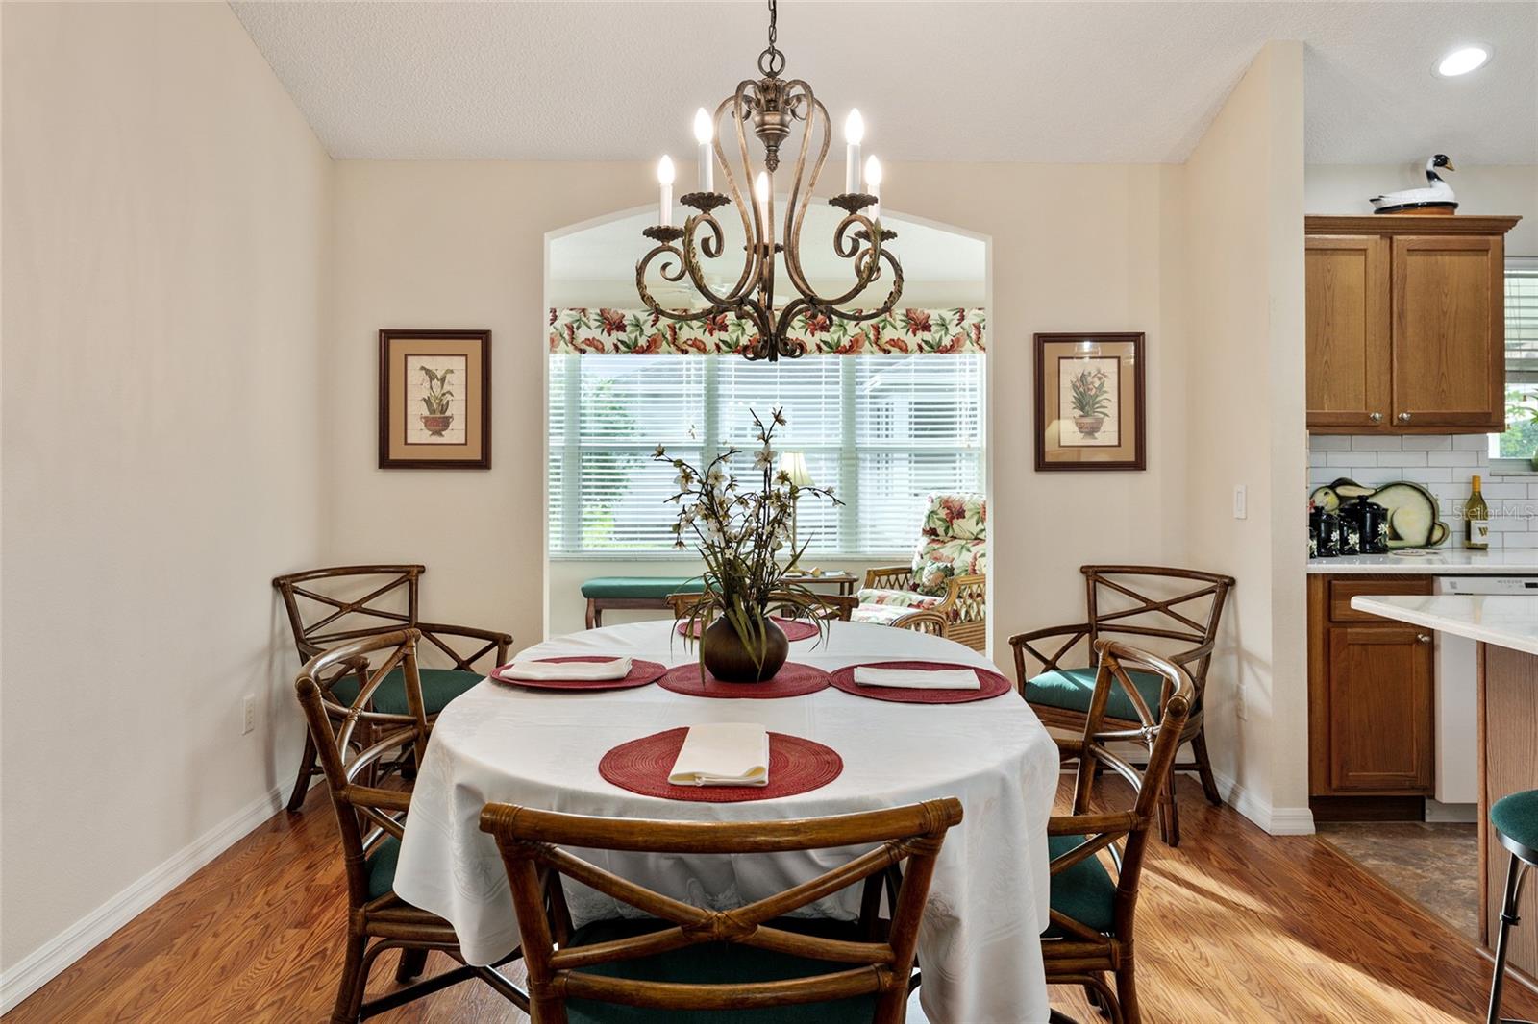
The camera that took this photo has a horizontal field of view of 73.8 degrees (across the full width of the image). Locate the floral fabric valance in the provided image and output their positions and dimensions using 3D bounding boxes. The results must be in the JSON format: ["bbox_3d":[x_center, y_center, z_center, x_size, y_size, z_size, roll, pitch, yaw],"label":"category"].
[{"bbox_3d":[-0.020,-1.180,6.700,3.000,0.315,0.120,0,2,0],"label":"floral fabric valance"}]

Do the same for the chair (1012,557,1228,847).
[{"bbox_3d":[1.295,0.650,3.735,0.590,0.830,0.640,2,3,37],"label":"chair"}]

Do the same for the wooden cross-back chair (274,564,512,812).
[{"bbox_3d":[-1.374,0.647,3.703,0.630,0.840,0.600,2,3,38],"label":"wooden cross-back chair"}]

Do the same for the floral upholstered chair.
[{"bbox_3d":[0.990,0.430,5.950,0.970,1.060,0.760,-2,3,-38],"label":"floral upholstered chair"}]

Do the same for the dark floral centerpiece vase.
[{"bbox_3d":[-0.050,0.074,2.400,0.420,0.630,0.380,0,2,0],"label":"dark floral centerpiece vase"}]

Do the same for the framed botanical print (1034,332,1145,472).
[{"bbox_3d":[1.275,-0.436,4.070,0.440,0.553,0.030,0,2,0],"label":"framed botanical print"}]

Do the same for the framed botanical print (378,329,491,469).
[{"bbox_3d":[-1.320,-0.445,4.060,0.447,0.555,0.030,0,2,0],"label":"framed botanical print"}]

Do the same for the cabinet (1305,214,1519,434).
[{"bbox_3d":[2.325,-0.705,3.975,0.930,0.810,0.345,0,2,0],"label":"cabinet"}]

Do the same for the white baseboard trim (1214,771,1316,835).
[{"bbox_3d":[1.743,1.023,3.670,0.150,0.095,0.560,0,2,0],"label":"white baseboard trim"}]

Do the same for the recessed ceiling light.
[{"bbox_3d":[2.410,-1.567,3.560,0.163,0.030,0.163,0,-15,0],"label":"recessed ceiling light"}]

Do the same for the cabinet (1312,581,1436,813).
[{"bbox_3d":[2.065,0.640,3.840,0.460,0.870,0.600,0,2,0],"label":"cabinet"}]

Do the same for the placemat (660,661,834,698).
[{"bbox_3d":[-0.055,0.388,2.370,0.398,0.012,0.398,0,2,0],"label":"placemat"}]

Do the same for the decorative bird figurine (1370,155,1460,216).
[{"bbox_3d":[2.485,-1.245,3.950,0.320,0.255,0.170,0,2,12],"label":"decorative bird figurine"}]

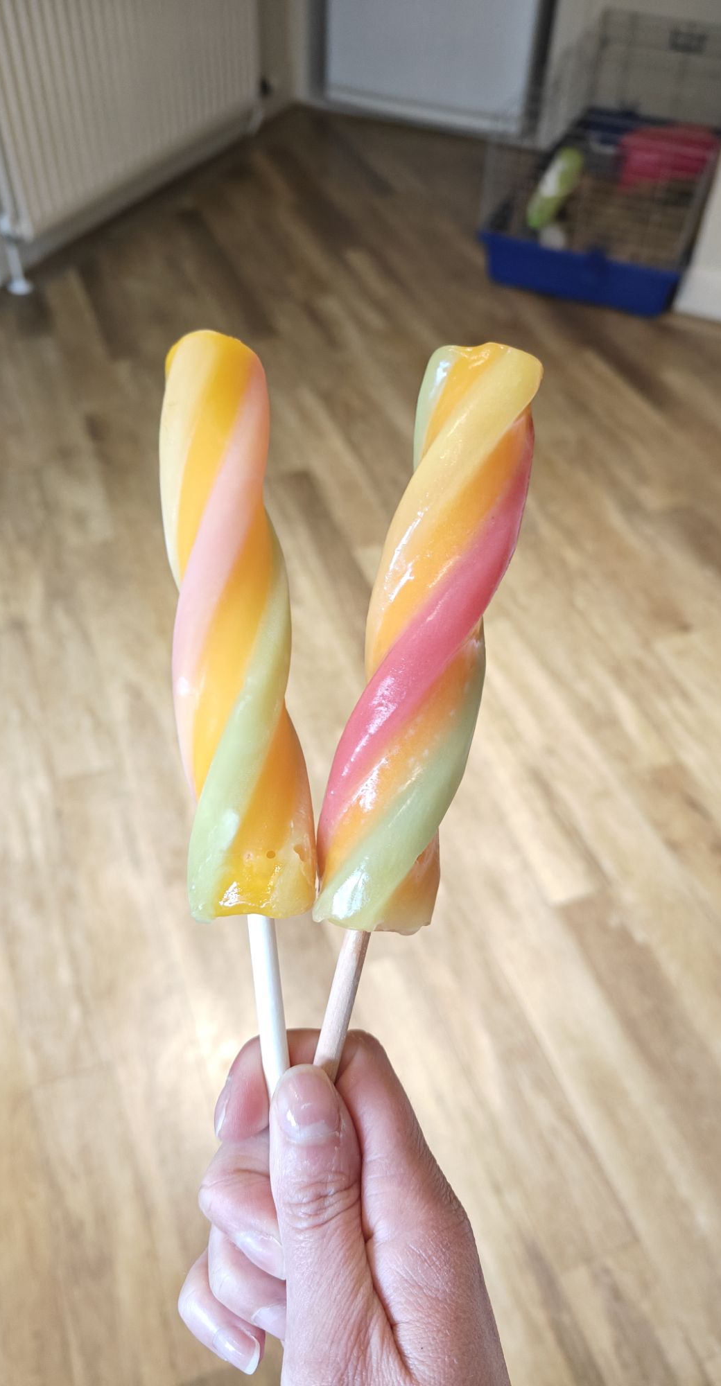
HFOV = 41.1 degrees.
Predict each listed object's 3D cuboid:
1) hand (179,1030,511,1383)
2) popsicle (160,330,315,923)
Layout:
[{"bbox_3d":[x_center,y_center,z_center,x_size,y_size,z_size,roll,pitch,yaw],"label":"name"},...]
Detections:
[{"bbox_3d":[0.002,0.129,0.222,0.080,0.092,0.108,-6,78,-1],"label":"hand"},{"bbox_3d":[-0.030,-0.019,0.223,0.029,0.028,0.140,-5,80,0],"label":"popsicle"}]

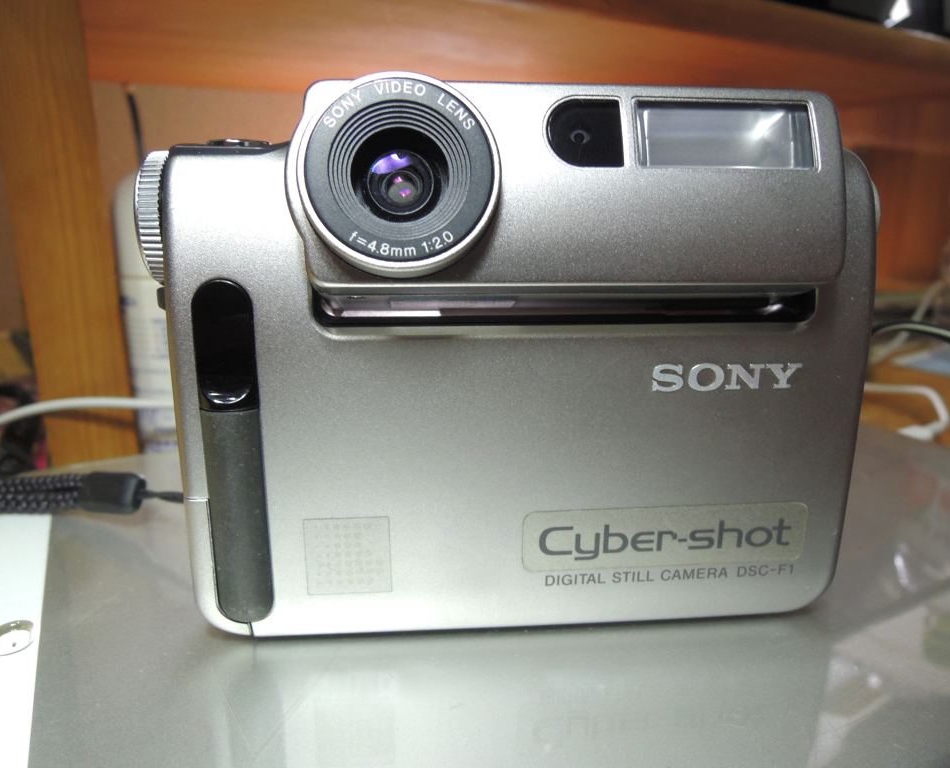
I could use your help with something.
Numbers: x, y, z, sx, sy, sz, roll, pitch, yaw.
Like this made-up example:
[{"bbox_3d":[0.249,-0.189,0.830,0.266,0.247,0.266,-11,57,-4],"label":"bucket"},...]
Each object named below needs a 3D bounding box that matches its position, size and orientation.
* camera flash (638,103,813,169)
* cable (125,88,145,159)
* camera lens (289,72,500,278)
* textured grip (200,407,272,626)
[{"bbox_3d":[0.034,-0.034,0.098,0.025,0.010,0.005,-1,-7,-5],"label":"camera flash"},{"bbox_3d":[-0.215,-0.164,0.450,0.007,0.050,0.005,0,15,-2],"label":"cable"},{"bbox_3d":[-0.009,-0.026,0.092,0.026,0.026,0.009,-1,-7,-5],"label":"camera lens"},{"bbox_3d":[-0.035,0.020,0.105,0.008,0.034,0.003,-1,16,-5],"label":"textured grip"}]

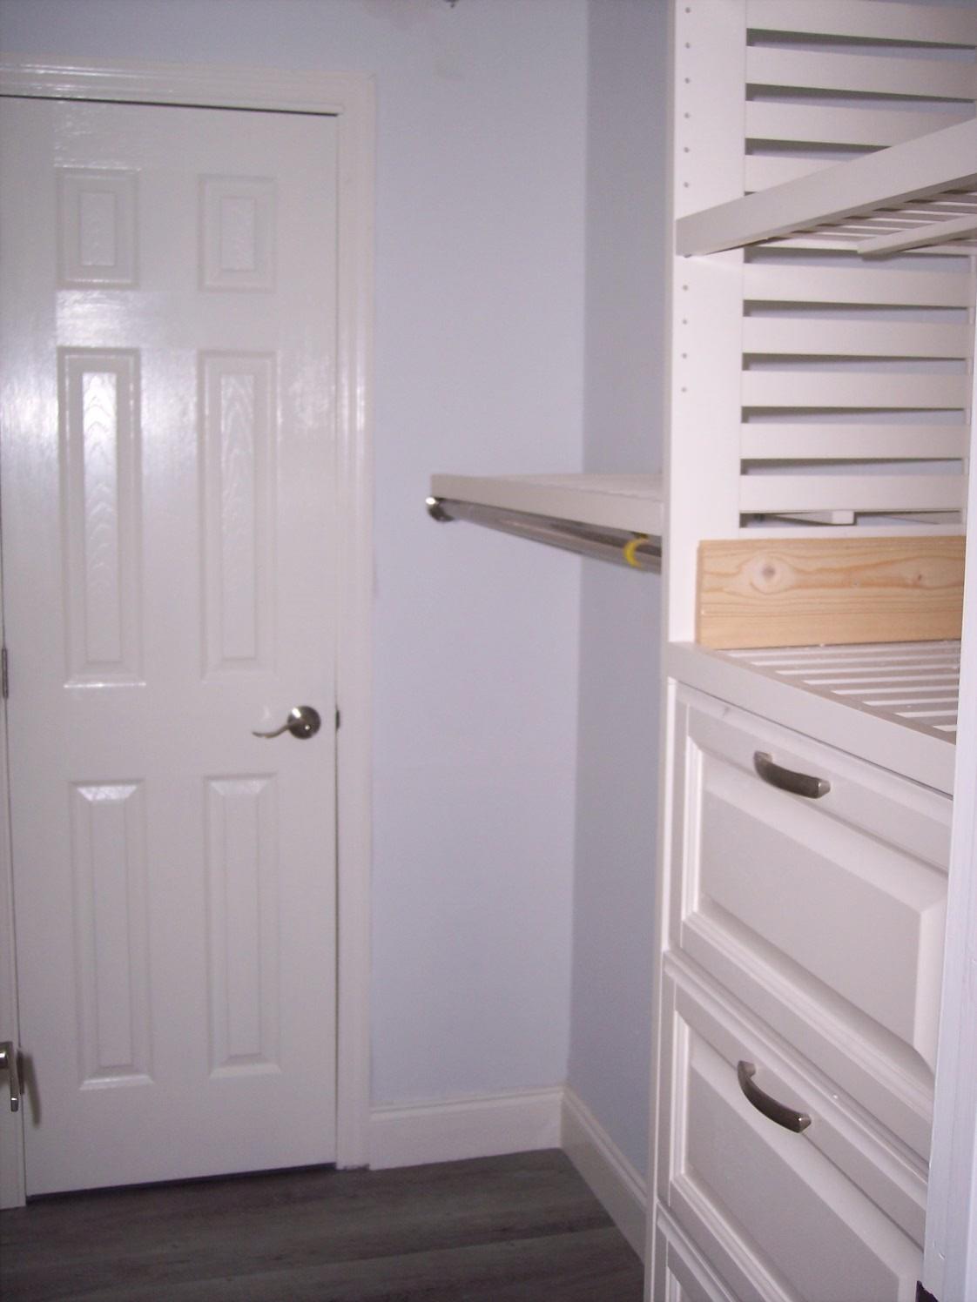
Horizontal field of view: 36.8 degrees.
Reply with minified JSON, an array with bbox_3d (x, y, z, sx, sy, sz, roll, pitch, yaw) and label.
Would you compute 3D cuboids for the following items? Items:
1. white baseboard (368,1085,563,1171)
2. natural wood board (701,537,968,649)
[{"bbox_3d":[-0.044,0.983,3.039,0.412,0.139,0.020,-2,9,-16],"label":"white baseboard"},{"bbox_3d":[0.377,-0.059,1.509,0.342,0.106,0.020,-2,9,-16],"label":"natural wood board"}]

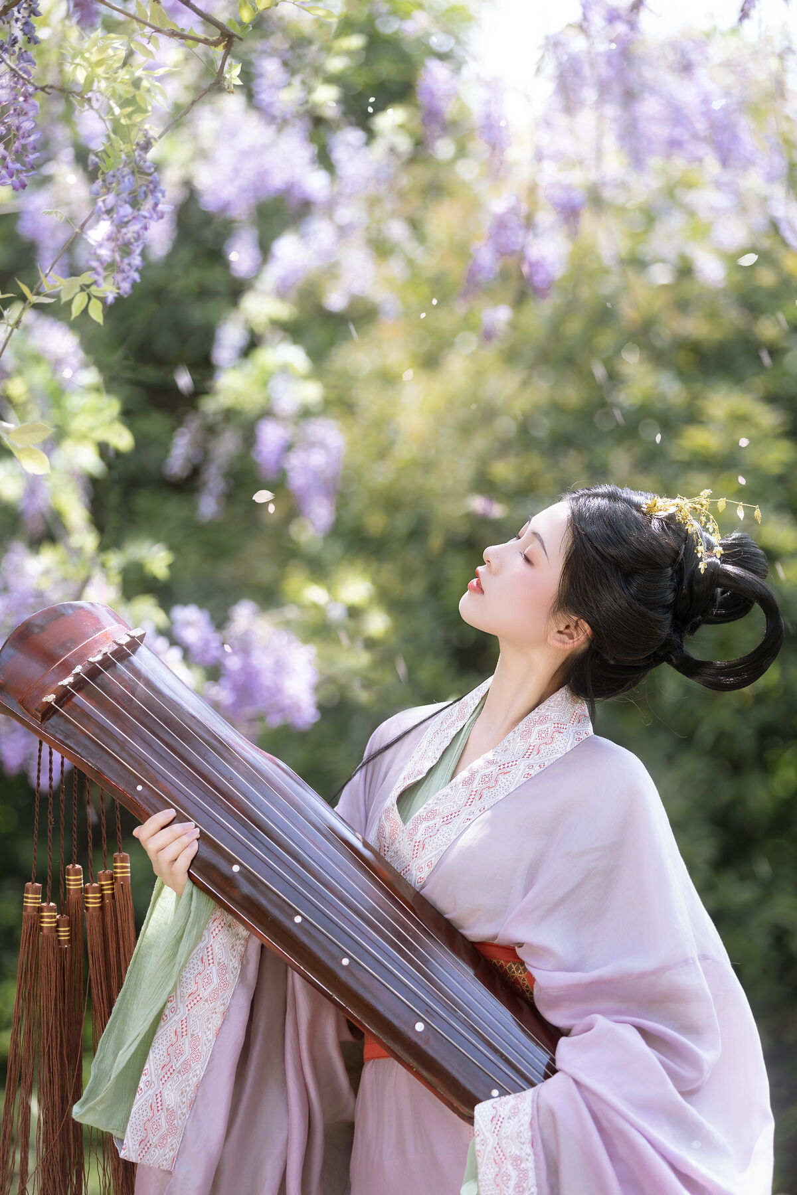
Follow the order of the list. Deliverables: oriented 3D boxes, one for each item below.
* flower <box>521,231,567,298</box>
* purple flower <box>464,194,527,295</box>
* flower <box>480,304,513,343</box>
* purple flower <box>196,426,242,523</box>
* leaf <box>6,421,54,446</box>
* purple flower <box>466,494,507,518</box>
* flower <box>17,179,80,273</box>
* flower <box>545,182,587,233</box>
[{"bbox_3d":[0.310,-0.707,8.600,0.094,0.140,0.089,0,-2,0],"label":"flower"},{"bbox_3d":[0.164,-0.594,6.800,0.105,0.162,0.095,0,-3,0],"label":"purple flower"},{"bbox_3d":[0.174,-0.488,7.200,0.060,0.068,0.054,0,-3,0],"label":"flower"},{"bbox_3d":[-0.372,-0.257,8.400,0.090,0.194,0.086,0,-2,0],"label":"purple flower"},{"bbox_3d":[-0.391,-0.173,4.300,0.049,0.027,0.029,0,-3,0],"label":"leaf"},{"bbox_3d":[0.158,-0.162,7.200,0.073,0.043,0.059,0,-3,0],"label":"purple flower"},{"bbox_3d":[-0.569,-0.605,6.600,0.103,0.152,0.093,0,-3,0],"label":"flower"},{"bbox_3d":[0.354,-0.830,8.600,0.087,0.105,0.082,0,-2,0],"label":"flower"}]

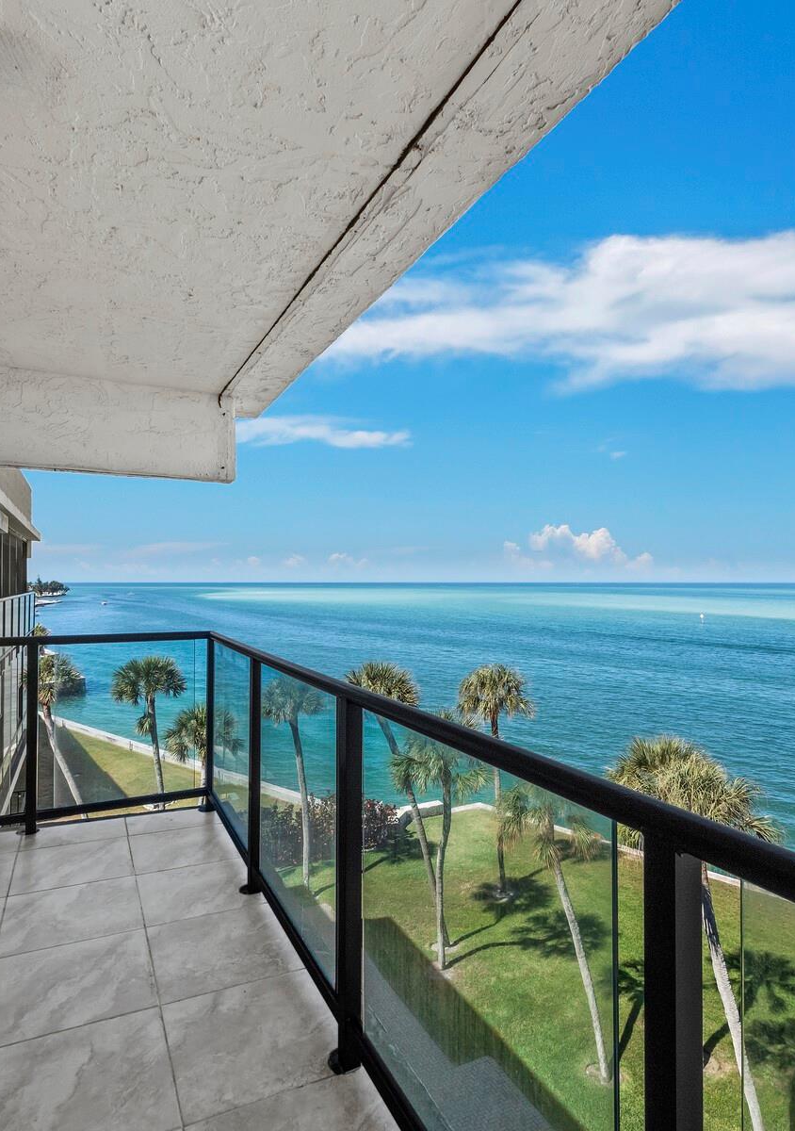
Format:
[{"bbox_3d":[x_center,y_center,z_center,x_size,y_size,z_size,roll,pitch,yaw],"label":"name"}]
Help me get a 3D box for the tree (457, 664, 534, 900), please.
[{"bbox_3d":[4.350,9.171,26.362,3.400,9.790,3.400,0,-2,0],"label":"tree"}]

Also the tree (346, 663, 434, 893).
[{"bbox_3d":[0.000,8.722,21.972,4.000,10.450,3.200,0,-2,0],"label":"tree"}]

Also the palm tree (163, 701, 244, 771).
[{"bbox_3d":[-9.850,10.529,30.727,4.000,7.310,3.900,0,-2,0],"label":"palm tree"}]

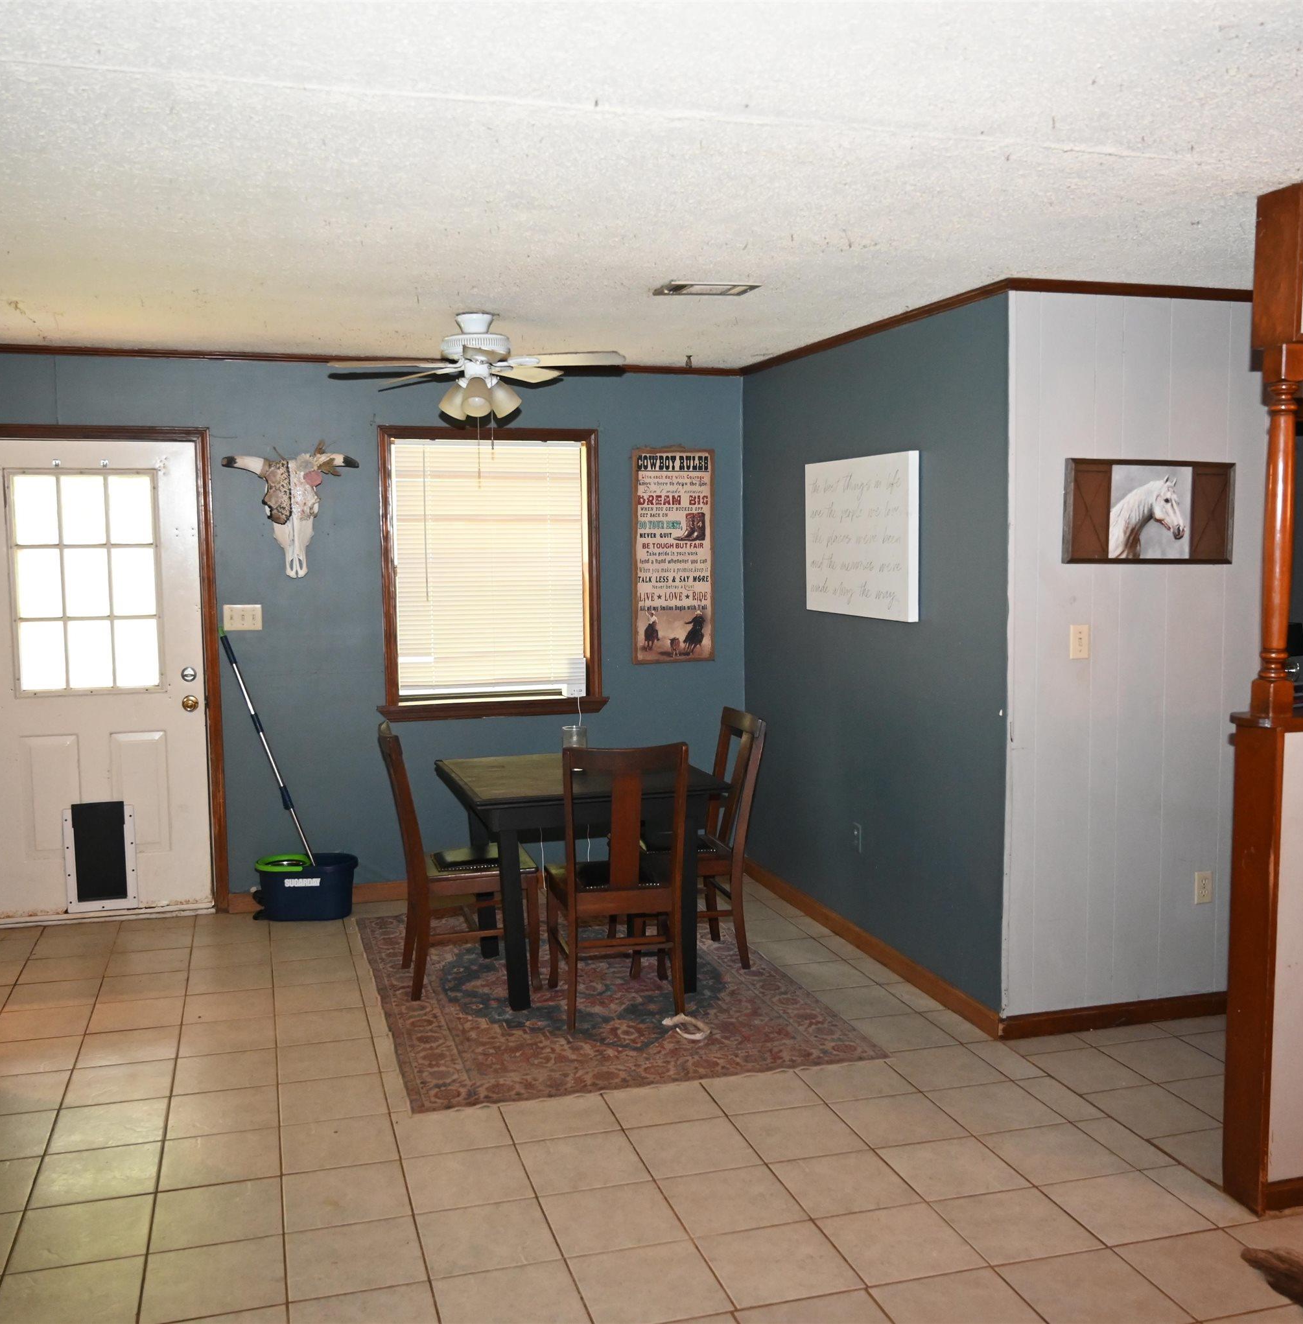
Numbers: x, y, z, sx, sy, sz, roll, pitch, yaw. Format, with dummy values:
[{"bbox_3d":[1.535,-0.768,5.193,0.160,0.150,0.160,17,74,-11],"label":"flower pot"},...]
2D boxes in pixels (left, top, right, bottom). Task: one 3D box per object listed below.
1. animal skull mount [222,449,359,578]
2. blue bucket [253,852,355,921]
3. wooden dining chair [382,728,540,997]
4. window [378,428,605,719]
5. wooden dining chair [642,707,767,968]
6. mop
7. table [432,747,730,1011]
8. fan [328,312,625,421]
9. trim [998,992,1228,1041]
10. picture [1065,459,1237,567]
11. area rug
[{"bbox_3d":[-1.562,-0.648,5.780,0.580,0.560,0.180,-2,5,-16],"label":"animal skull mount"},{"bbox_3d":[-1.516,0.997,5.822,0.455,0.245,0.265,-2,6,-23],"label":"blue bucket"},{"bbox_3d":[-0.722,0.712,4.906,0.565,0.960,0.430,-2,5,-16],"label":"wooden dining chair"},{"bbox_3d":[-0.718,-0.418,6.085,1.050,1.290,0.090,-2,5,-16],"label":"window"},{"bbox_3d":[0.122,0.689,5.149,0.560,0.960,0.430,-1,5,-13],"label":"wooden dining chair"},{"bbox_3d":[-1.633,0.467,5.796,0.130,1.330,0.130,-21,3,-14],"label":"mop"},{"bbox_3d":[-0.269,0.797,4.989,0.905,0.760,0.910,-2,5,-16],"label":"table"},{"bbox_3d":[-0.622,-1.053,4.742,1.050,0.370,1.050,-2,5,-16],"label":"fan"},{"bbox_3d":[1.592,1.195,4.494,0.930,0.072,0.017,-2,5,-16],"label":"trim"},{"bbox_3d":[1.617,-0.486,4.302,0.643,0.333,0.035,-2,5,-16],"label":"picture"},{"bbox_3d":[-0.260,1.184,5.012,1.510,0.010,2.100,-2,5,-16],"label":"area rug"}]

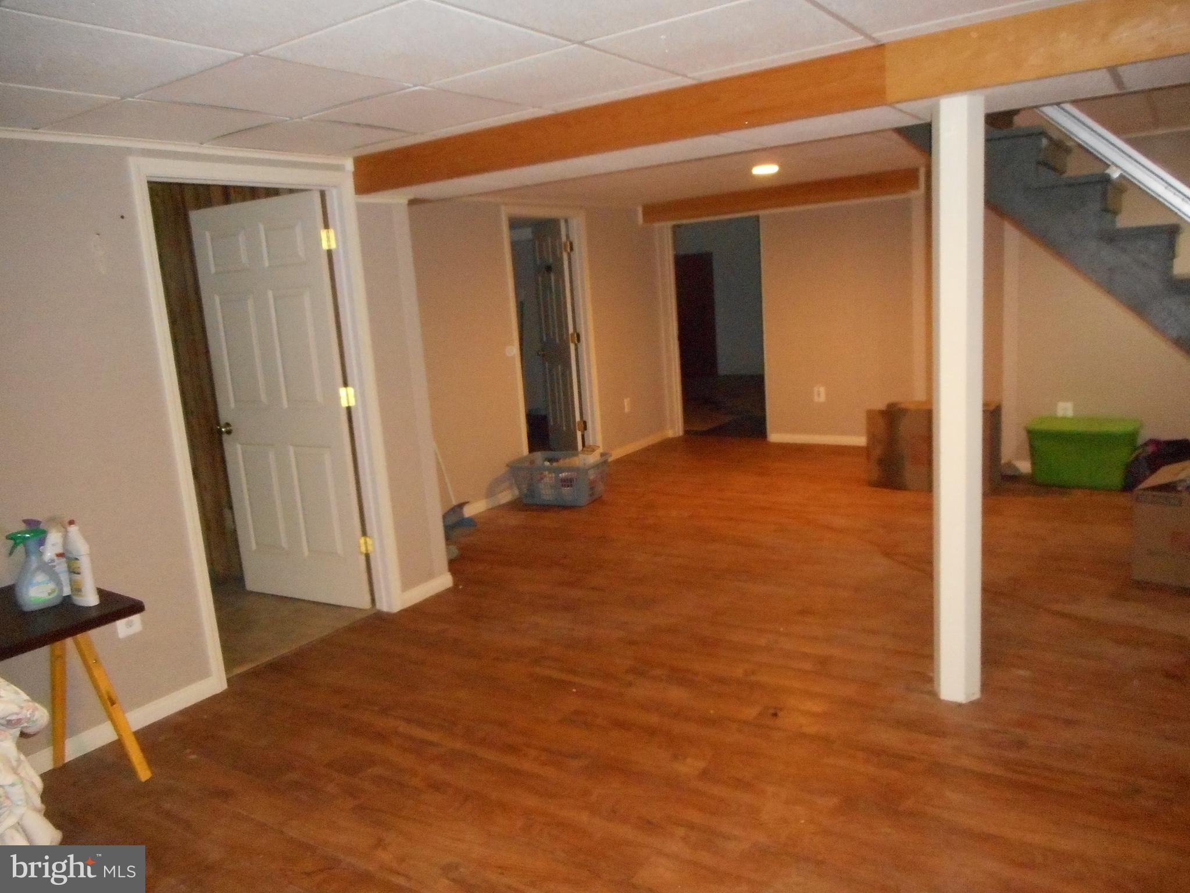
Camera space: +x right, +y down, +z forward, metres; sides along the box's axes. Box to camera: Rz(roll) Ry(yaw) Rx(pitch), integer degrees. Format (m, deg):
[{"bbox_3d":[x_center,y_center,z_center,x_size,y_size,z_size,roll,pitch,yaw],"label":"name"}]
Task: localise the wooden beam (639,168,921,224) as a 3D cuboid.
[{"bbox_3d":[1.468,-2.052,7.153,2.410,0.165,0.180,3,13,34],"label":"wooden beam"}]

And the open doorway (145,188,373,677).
[{"bbox_3d":[-1.401,-0.084,3.803,0.140,2.055,0.920,3,13,34],"label":"open doorway"}]

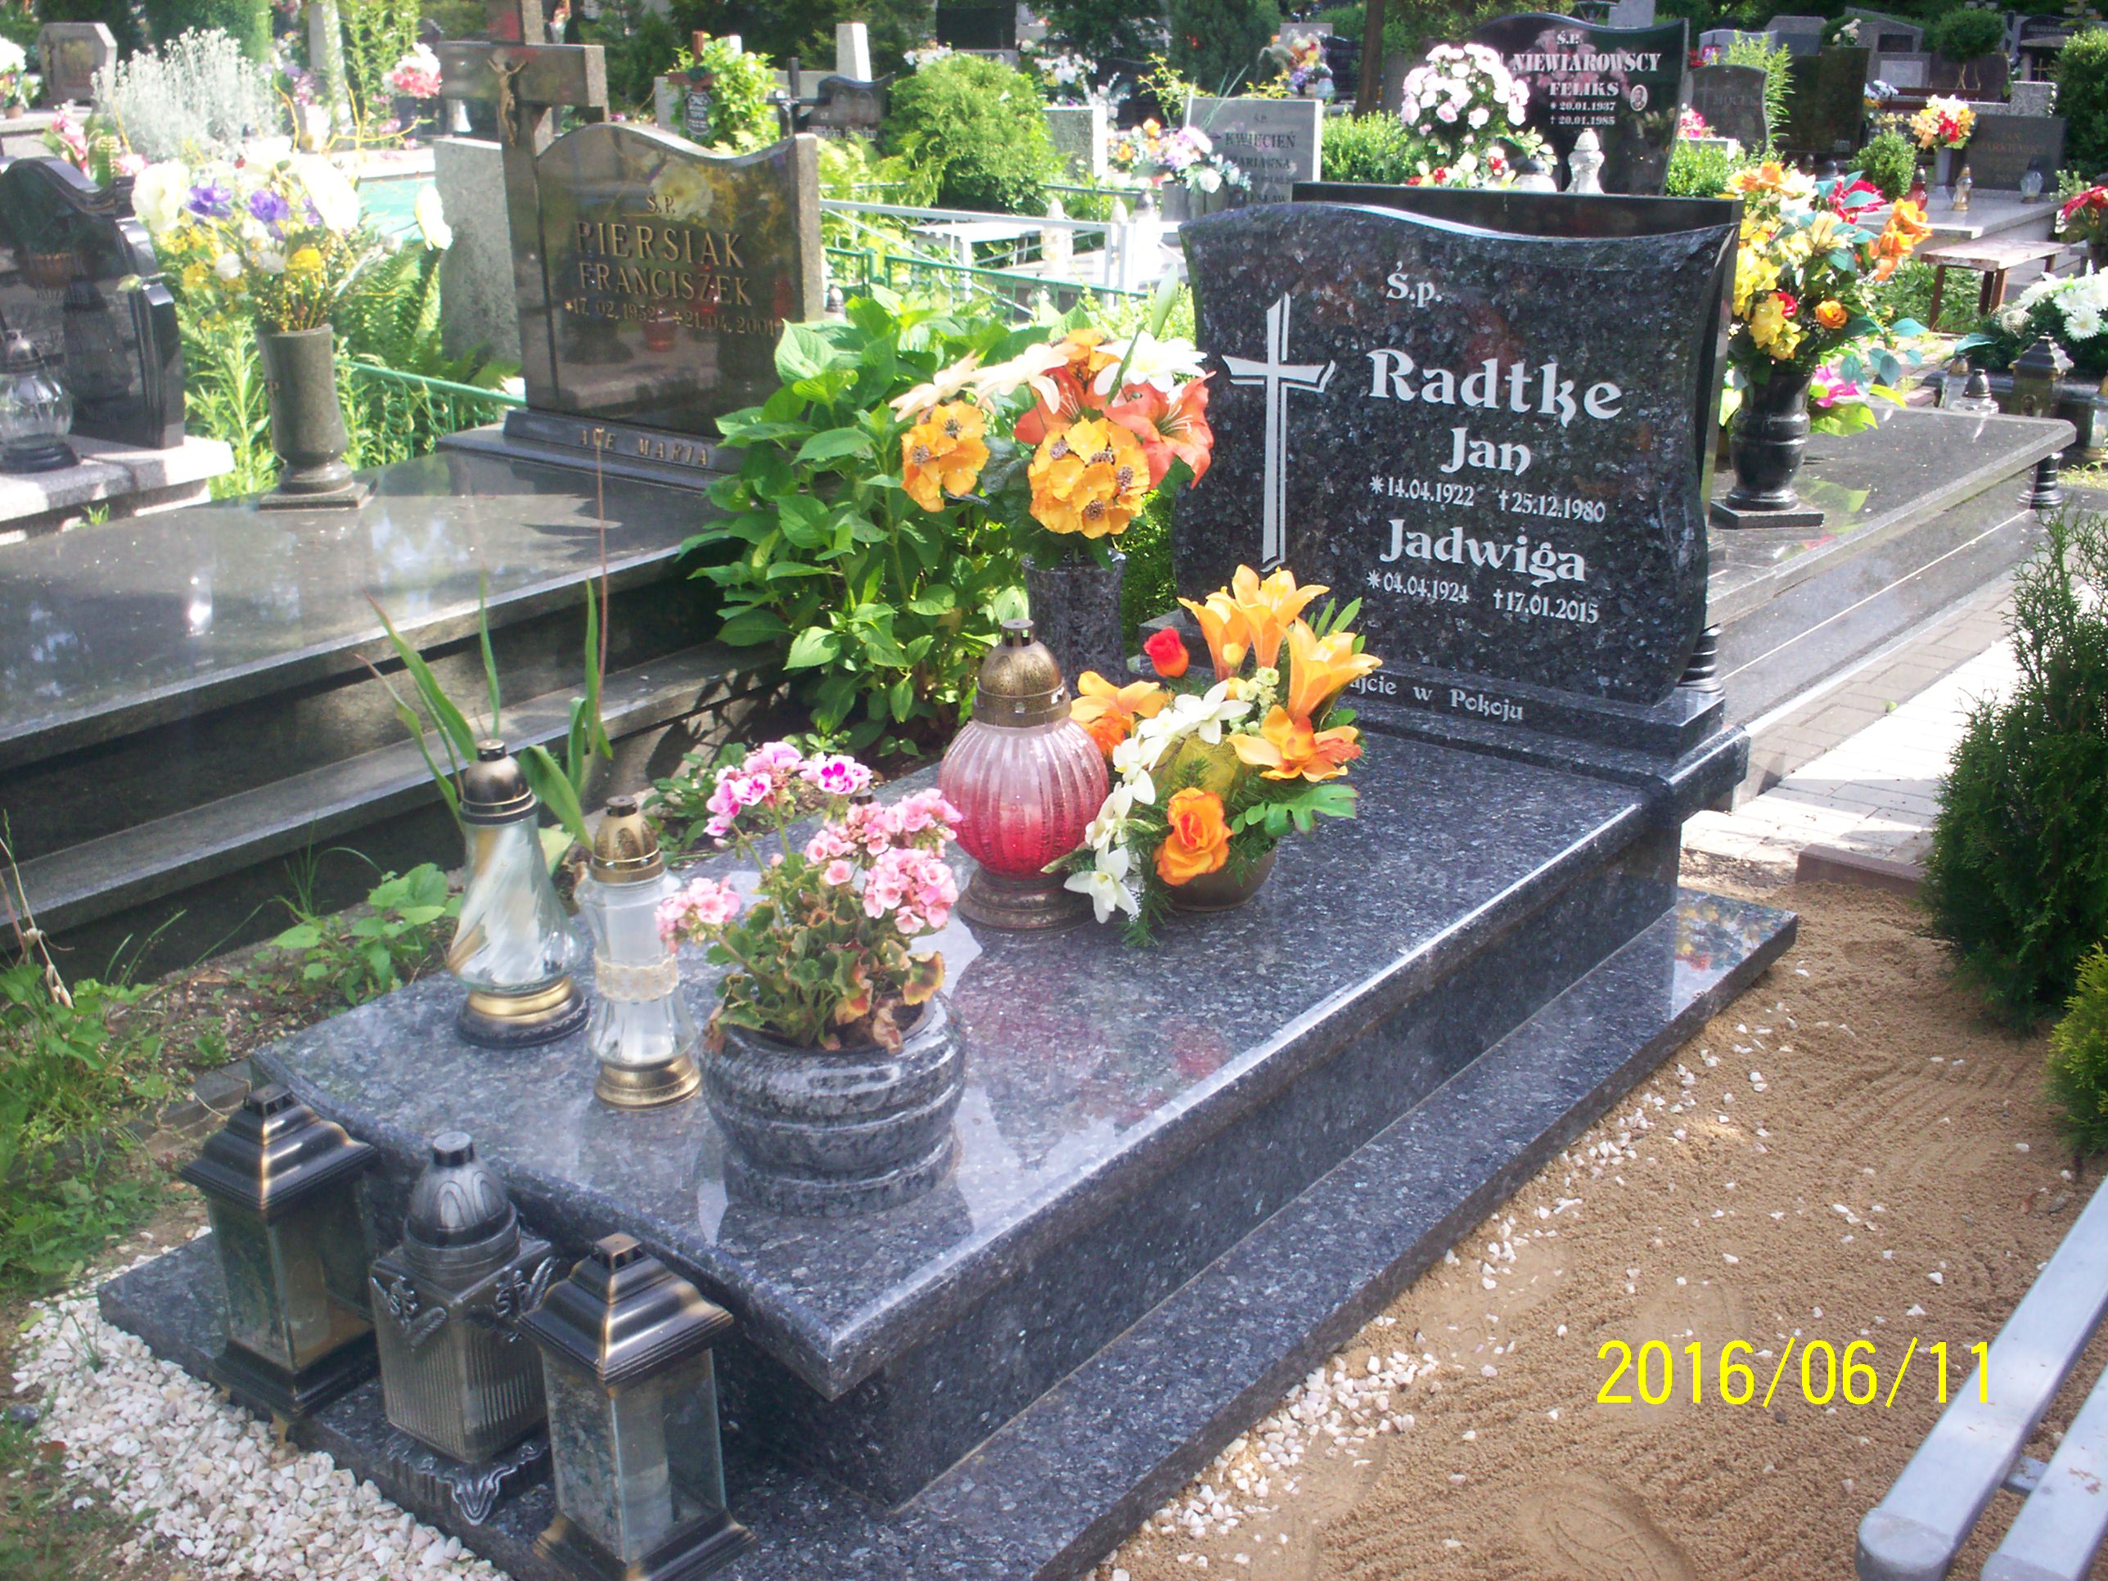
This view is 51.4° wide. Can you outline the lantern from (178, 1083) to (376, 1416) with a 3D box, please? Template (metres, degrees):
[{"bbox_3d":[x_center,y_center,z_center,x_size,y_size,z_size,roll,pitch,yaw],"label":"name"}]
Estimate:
[{"bbox_3d":[-0.698,0.411,2.015,0.127,0.300,0.127,15,26,36],"label":"lantern"}]

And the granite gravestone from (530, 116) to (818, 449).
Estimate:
[{"bbox_3d":[-0.727,-0.970,4.203,0.745,0.580,0.070,15,26,35],"label":"granite gravestone"}]

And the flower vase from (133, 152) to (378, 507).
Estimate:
[{"bbox_3d":[-1.378,-0.809,3.824,0.440,0.580,0.380,15,26,36],"label":"flower vase"}]

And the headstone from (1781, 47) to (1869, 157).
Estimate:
[{"bbox_3d":[4.495,-4.019,12.800,0.480,0.630,0.100,15,25,36],"label":"headstone"}]

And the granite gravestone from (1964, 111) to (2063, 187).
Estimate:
[{"bbox_3d":[5.142,-3.404,11.741,0.450,0.390,0.090,15,25,36],"label":"granite gravestone"}]

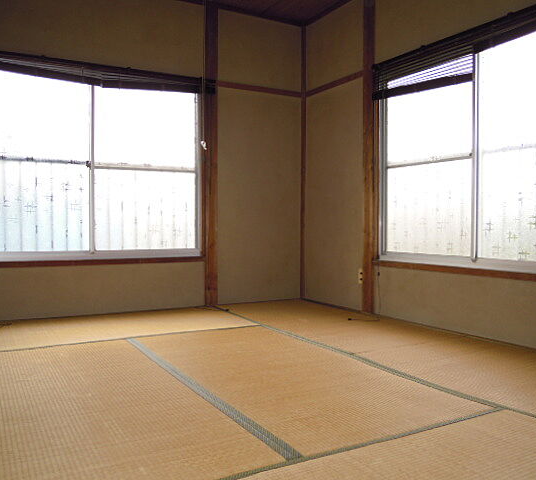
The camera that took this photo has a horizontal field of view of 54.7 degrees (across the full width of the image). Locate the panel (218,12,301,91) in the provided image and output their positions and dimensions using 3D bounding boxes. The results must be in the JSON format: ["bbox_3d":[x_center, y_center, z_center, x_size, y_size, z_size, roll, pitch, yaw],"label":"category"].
[{"bbox_3d":[-0.062,-1.575,4.381,0.805,0.570,0.050,-1,2,-29],"label":"panel"}]

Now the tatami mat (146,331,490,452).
[{"bbox_3d":[0.025,0.618,2.444,0.885,0.050,1.770,-1,2,-29],"label":"tatami mat"}]

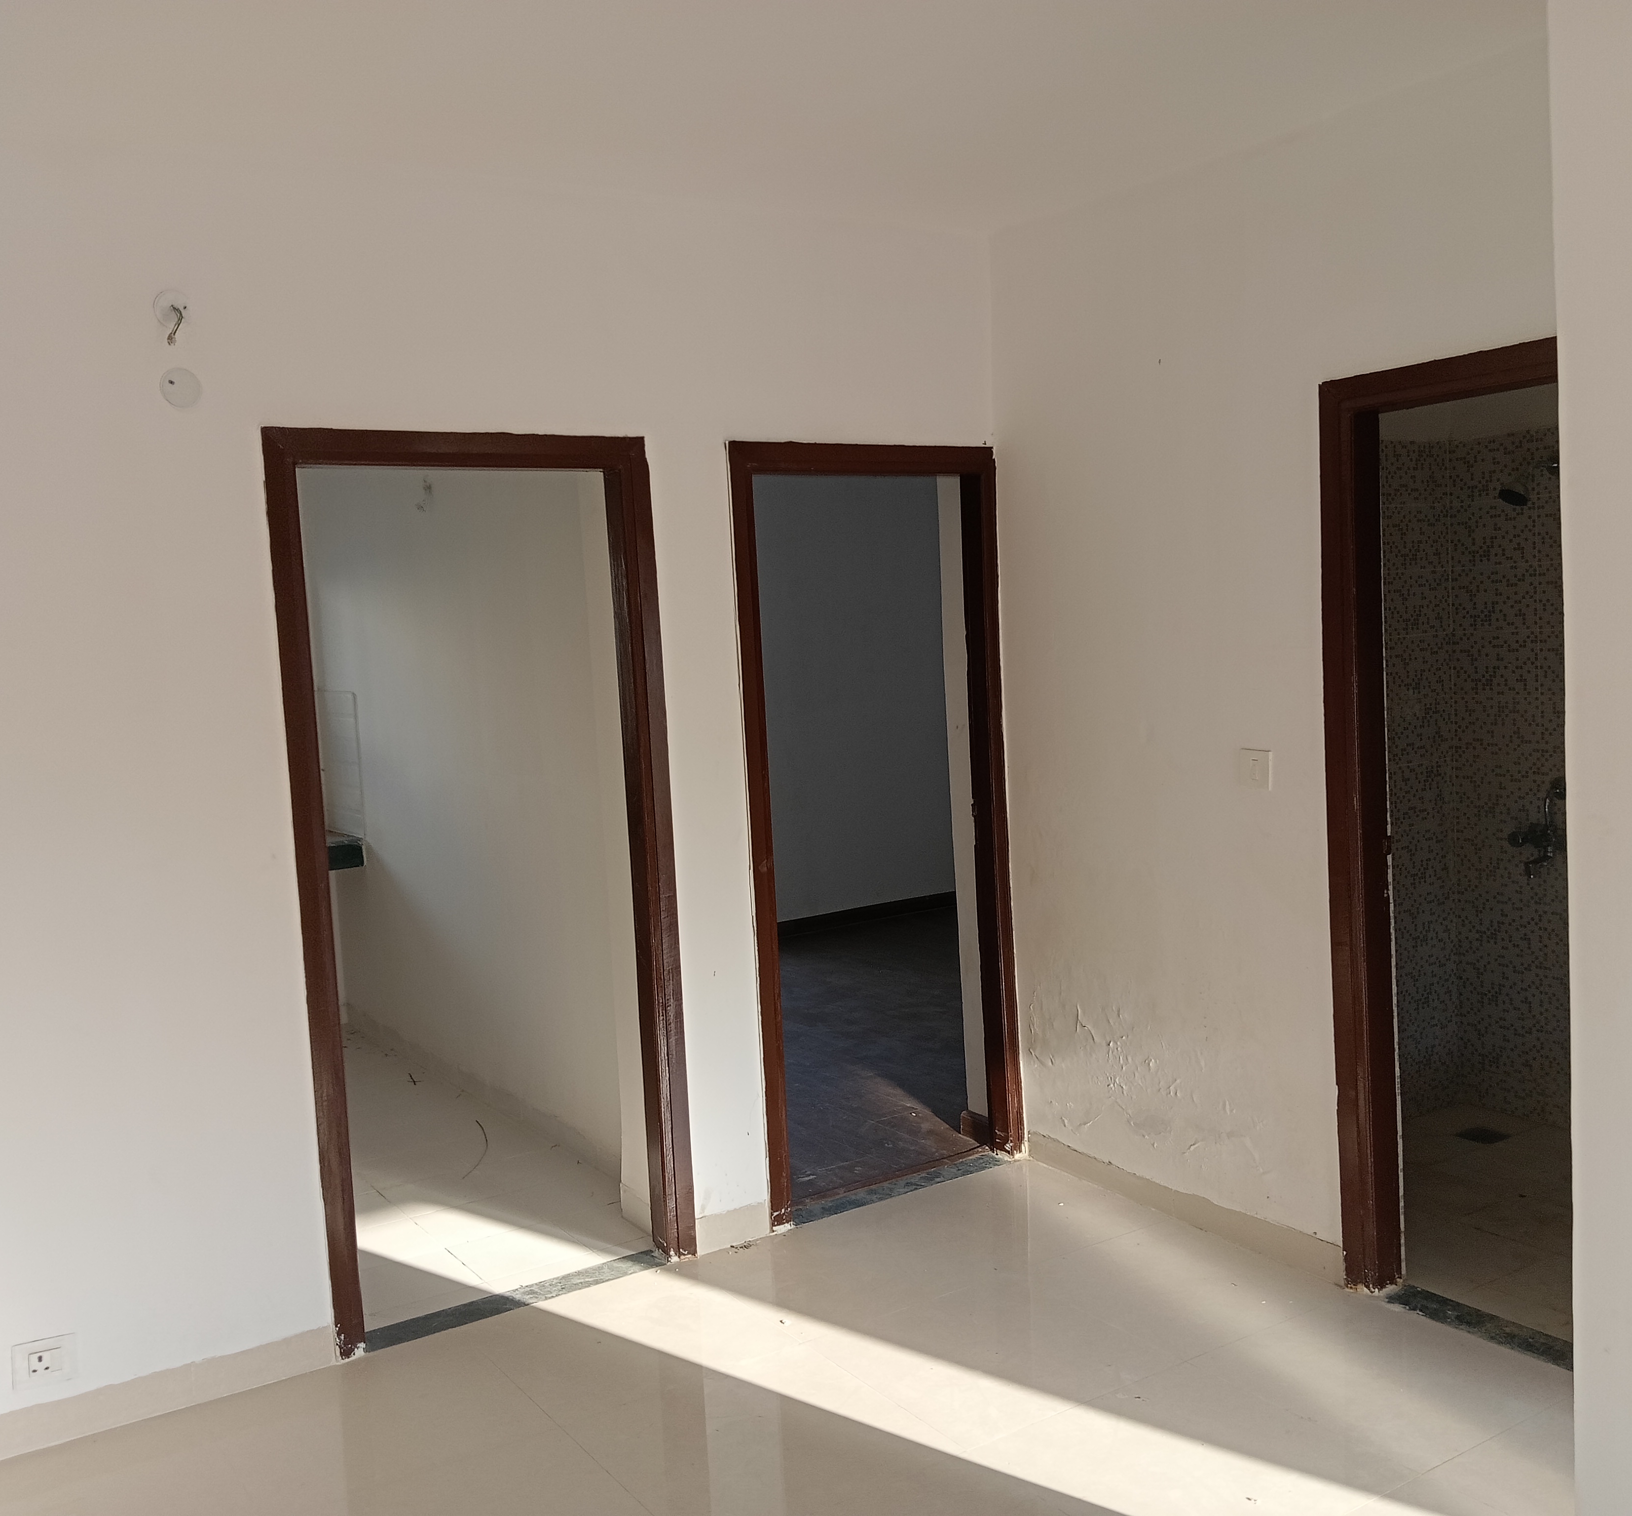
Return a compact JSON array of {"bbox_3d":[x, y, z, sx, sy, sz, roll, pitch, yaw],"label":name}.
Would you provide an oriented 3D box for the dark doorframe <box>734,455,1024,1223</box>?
[{"bbox_3d":[0.170,0.185,4.551,0.884,2.085,0.110,-6,6,-34],"label":"dark doorframe"}]

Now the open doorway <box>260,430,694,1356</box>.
[{"bbox_3d":[-0.783,0.284,3.917,0.936,2.096,0.110,-6,6,-34],"label":"open doorway"}]

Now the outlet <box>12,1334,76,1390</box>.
[{"bbox_3d":[-1.590,1.247,3.361,0.117,0.094,0.012,-6,6,-34],"label":"outlet"}]

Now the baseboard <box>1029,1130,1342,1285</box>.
[{"bbox_3d":[0.939,1.166,4.317,0.015,0.091,1.170,-6,6,-31],"label":"baseboard"}]

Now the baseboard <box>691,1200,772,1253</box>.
[{"bbox_3d":[-0.217,1.230,4.292,0.227,0.091,0.015,-6,6,-34],"label":"baseboard"}]

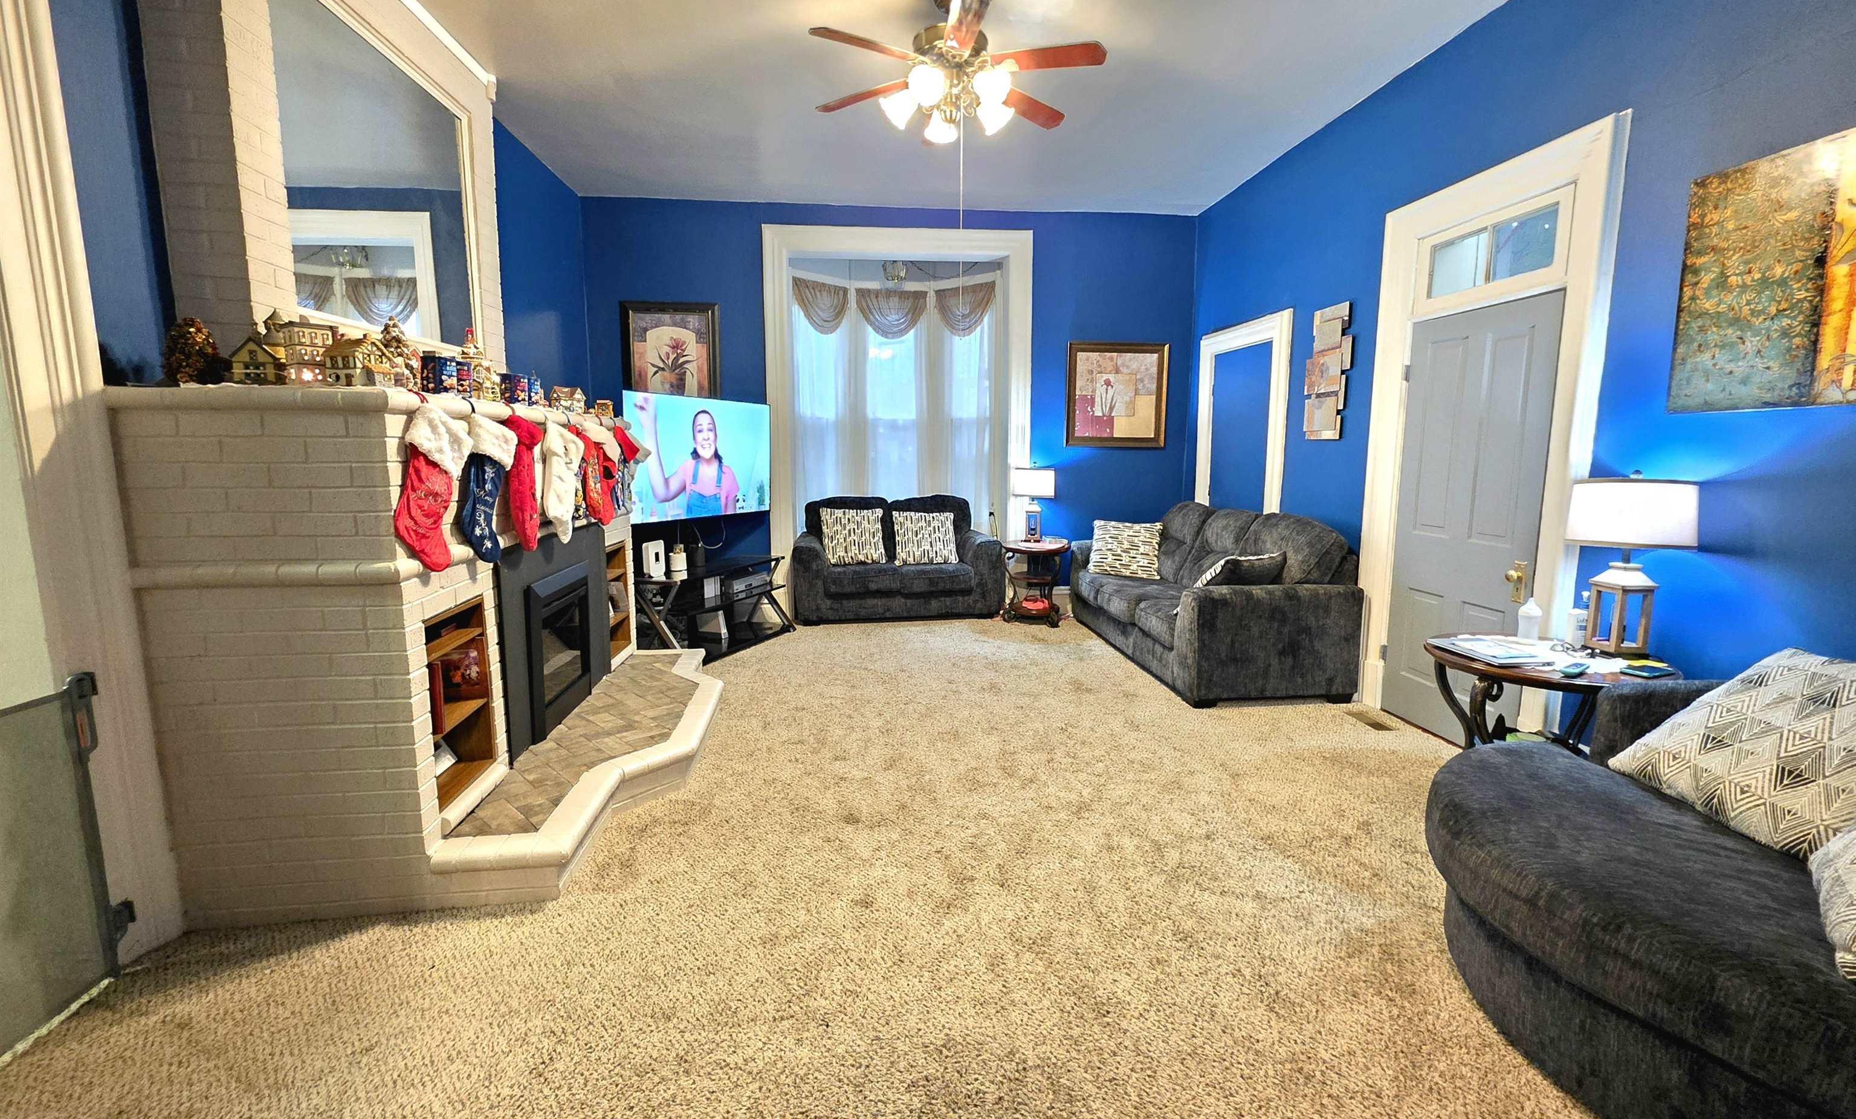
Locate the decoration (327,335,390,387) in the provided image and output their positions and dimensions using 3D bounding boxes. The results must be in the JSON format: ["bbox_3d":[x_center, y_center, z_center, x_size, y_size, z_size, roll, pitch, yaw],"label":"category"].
[{"bbox_3d":[-1.639,-0.563,2.020,0.118,0.167,0.141,1,9,9],"label":"decoration"}]

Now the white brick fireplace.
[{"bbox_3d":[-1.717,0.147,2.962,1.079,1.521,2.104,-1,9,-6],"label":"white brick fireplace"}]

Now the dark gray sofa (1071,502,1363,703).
[{"bbox_3d":[1.758,0.152,4.731,0.951,0.972,2.157,-1,9,-6],"label":"dark gray sofa"}]

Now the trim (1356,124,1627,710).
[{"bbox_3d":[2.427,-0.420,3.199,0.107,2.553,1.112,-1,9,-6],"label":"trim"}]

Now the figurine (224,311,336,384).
[{"bbox_3d":[-1.850,-0.584,1.987,0.220,0.210,0.150,-8,12,-42],"label":"figurine"}]

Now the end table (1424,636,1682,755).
[{"bbox_3d":[2.120,0.671,2.437,0.690,0.680,0.680,-1,9,-6],"label":"end table"}]

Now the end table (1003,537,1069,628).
[{"bbox_3d":[0.868,0.203,5.642,0.530,0.645,0.550,-1,9,-6],"label":"end table"}]

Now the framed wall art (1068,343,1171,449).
[{"bbox_3d":[1.571,-1.350,5.763,0.830,0.840,0.040,-1,9,-6],"label":"framed wall art"}]

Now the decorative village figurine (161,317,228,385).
[{"bbox_3d":[-1.998,-0.559,1.907,0.123,0.195,0.123,-1,9,-6],"label":"decorative village figurine"}]

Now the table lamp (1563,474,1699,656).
[{"bbox_3d":[2.384,0.015,2.384,0.345,0.635,0.345,-1,9,-6],"label":"table lamp"}]

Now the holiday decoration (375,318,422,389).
[{"bbox_3d":[-1.629,-0.618,2.143,0.114,0.240,0.114,-1,9,-6],"label":"holiday decoration"}]

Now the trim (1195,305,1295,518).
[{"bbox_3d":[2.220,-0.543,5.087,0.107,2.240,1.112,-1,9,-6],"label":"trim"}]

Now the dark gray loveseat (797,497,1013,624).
[{"bbox_3d":[-0.255,-0.031,6.162,1.735,0.960,0.970,-1,9,-7],"label":"dark gray loveseat"}]

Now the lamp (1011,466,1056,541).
[{"bbox_3d":[0.839,-0.443,5.541,0.350,0.640,0.350,-1,9,-6],"label":"lamp"}]

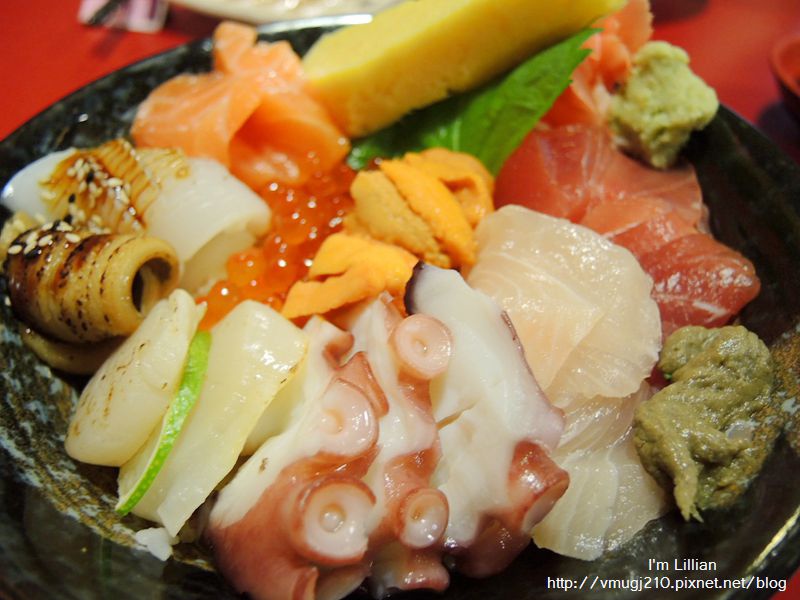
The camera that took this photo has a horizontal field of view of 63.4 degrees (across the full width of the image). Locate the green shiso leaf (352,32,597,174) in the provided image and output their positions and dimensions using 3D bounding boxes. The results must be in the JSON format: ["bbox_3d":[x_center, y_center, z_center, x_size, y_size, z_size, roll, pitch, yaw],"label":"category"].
[{"bbox_3d":[0.028,-0.066,0.198,0.056,0.023,0.082,20,48,16],"label":"green shiso leaf"}]

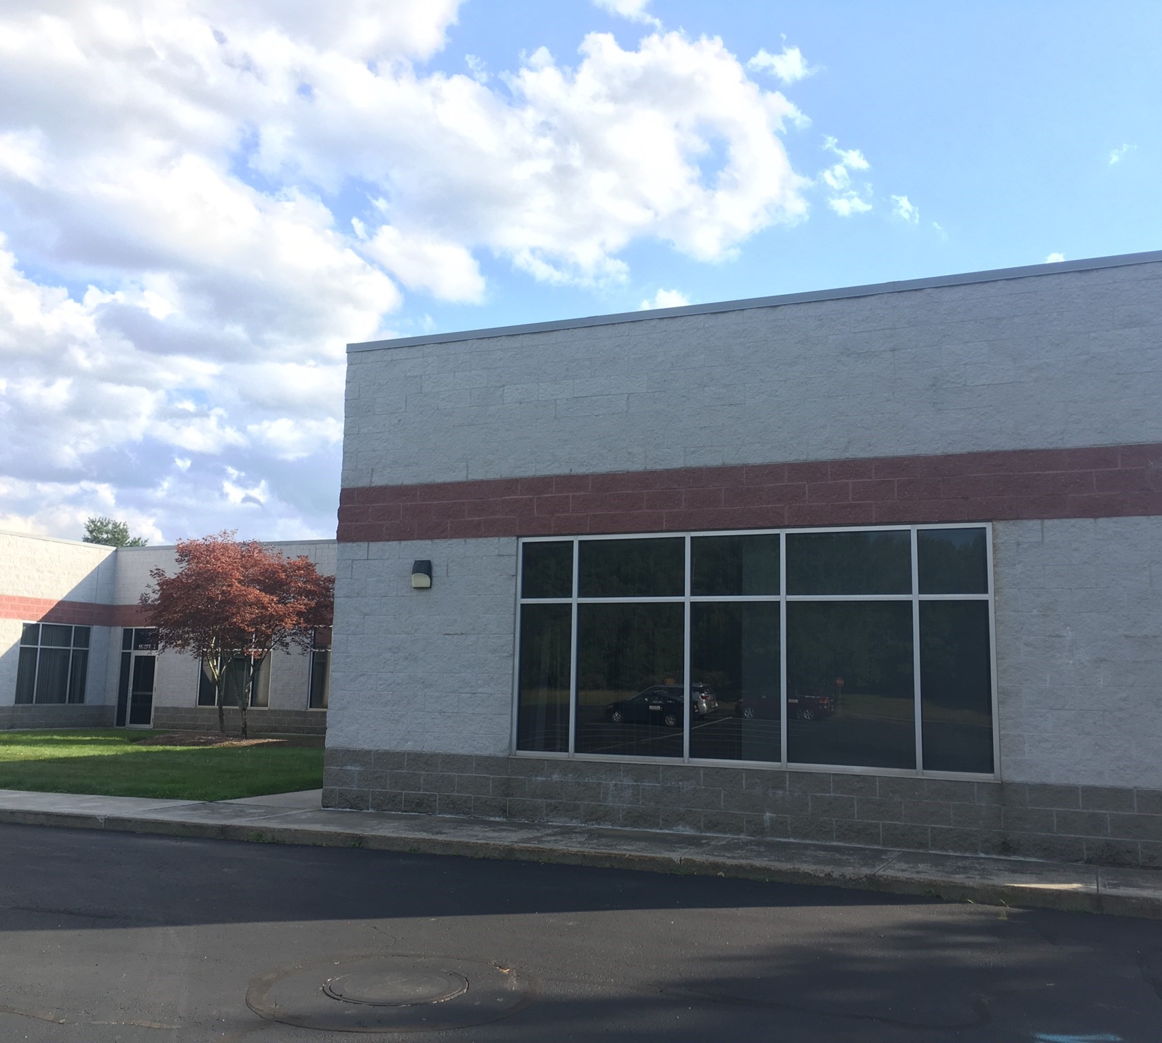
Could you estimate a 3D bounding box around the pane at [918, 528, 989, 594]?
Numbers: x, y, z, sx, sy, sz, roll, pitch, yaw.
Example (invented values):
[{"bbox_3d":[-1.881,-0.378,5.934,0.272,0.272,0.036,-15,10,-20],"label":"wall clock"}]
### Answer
[{"bbox_3d":[3.295,0.358,10.323,0.589,0.582,0.050,-2,-9,23],"label":"pane"}]

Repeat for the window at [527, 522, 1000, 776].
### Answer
[{"bbox_3d":[1.476,1.198,11.008,4.640,2.216,0.100,-2,-9,23],"label":"window"}]

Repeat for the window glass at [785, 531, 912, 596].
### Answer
[{"bbox_3d":[2.455,0.390,10.688,1.135,0.583,0.050,-2,-9,23],"label":"window glass"}]

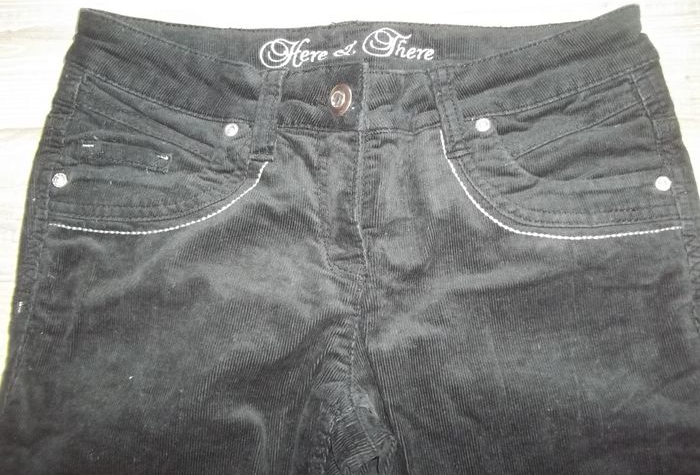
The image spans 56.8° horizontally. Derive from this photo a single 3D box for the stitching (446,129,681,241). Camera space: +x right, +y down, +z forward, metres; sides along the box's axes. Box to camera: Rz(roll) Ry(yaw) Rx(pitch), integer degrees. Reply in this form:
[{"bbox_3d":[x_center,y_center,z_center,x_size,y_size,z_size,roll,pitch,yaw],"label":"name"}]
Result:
[{"bbox_3d":[0.119,-0.031,0.381,0.132,0.014,0.077,0,62,0],"label":"stitching"}]

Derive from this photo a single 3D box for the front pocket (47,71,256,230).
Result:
[{"bbox_3d":[-0.115,-0.053,0.395,0.116,0.022,0.116,0,62,0],"label":"front pocket"}]

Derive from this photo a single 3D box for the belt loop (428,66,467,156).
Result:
[{"bbox_3d":[0.061,-0.079,0.405,0.013,0.008,0.068,-3,62,-2],"label":"belt loop"}]

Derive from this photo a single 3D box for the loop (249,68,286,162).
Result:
[{"bbox_3d":[-0.051,-0.076,0.403,0.013,0.008,0.069,3,62,2],"label":"loop"}]

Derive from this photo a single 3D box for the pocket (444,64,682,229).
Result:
[{"bbox_3d":[0.125,-0.056,0.396,0.131,0.022,0.122,0,62,0],"label":"pocket"}]

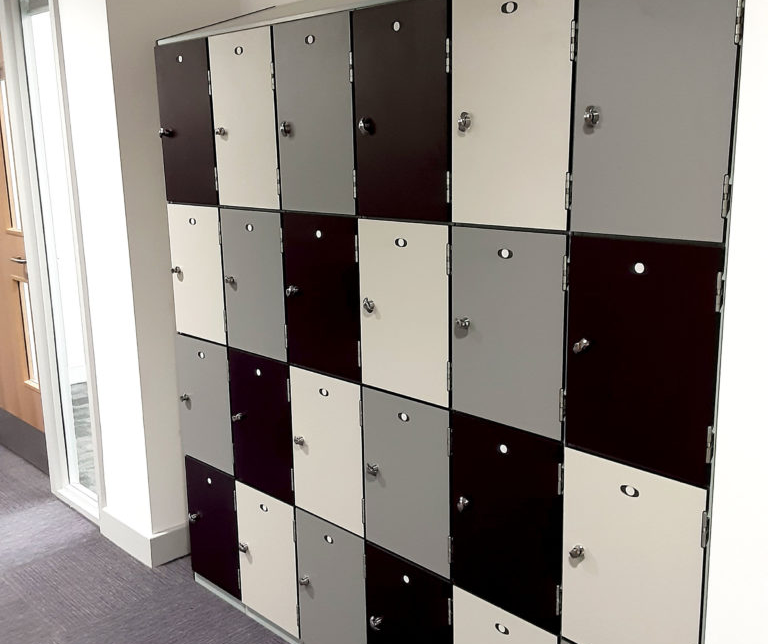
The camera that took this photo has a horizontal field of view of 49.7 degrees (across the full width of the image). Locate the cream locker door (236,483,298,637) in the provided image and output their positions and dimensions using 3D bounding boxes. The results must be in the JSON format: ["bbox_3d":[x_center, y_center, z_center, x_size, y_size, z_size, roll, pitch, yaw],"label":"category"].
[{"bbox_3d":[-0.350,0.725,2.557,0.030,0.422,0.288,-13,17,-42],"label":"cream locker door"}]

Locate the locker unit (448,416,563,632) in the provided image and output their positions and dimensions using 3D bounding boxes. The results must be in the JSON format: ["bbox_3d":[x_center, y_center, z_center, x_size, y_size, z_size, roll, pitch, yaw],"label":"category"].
[{"bbox_3d":[0.413,0.400,1.955,0.430,0.425,0.298,-13,17,-42],"label":"locker unit"}]

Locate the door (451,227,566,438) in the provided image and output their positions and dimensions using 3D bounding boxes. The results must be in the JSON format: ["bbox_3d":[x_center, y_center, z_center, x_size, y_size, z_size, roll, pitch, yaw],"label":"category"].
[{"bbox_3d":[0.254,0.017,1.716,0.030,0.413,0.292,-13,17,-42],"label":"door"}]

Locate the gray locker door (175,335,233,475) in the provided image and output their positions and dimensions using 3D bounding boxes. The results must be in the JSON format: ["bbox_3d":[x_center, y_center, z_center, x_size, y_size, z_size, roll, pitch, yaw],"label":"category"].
[{"bbox_3d":[-0.565,0.261,2.670,0.025,0.421,0.292,-13,17,-42],"label":"gray locker door"}]

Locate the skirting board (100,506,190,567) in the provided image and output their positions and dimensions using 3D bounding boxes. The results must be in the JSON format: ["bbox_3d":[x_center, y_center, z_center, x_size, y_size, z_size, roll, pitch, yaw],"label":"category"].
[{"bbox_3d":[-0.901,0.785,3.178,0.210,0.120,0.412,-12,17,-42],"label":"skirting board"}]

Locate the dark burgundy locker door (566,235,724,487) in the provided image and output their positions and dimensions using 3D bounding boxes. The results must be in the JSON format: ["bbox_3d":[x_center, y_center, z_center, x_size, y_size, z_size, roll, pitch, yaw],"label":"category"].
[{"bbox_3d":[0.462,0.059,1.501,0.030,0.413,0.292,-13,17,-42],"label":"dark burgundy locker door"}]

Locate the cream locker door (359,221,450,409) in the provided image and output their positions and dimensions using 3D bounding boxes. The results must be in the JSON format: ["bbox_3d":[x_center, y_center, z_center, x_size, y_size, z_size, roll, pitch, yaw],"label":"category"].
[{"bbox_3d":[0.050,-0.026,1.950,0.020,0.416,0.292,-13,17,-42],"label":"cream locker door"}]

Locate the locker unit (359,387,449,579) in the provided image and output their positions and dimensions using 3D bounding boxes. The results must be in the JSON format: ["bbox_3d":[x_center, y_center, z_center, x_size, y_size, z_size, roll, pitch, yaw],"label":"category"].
[{"bbox_3d":[0.204,0.358,2.170,0.430,0.425,0.298,-13,17,-42],"label":"locker unit"}]

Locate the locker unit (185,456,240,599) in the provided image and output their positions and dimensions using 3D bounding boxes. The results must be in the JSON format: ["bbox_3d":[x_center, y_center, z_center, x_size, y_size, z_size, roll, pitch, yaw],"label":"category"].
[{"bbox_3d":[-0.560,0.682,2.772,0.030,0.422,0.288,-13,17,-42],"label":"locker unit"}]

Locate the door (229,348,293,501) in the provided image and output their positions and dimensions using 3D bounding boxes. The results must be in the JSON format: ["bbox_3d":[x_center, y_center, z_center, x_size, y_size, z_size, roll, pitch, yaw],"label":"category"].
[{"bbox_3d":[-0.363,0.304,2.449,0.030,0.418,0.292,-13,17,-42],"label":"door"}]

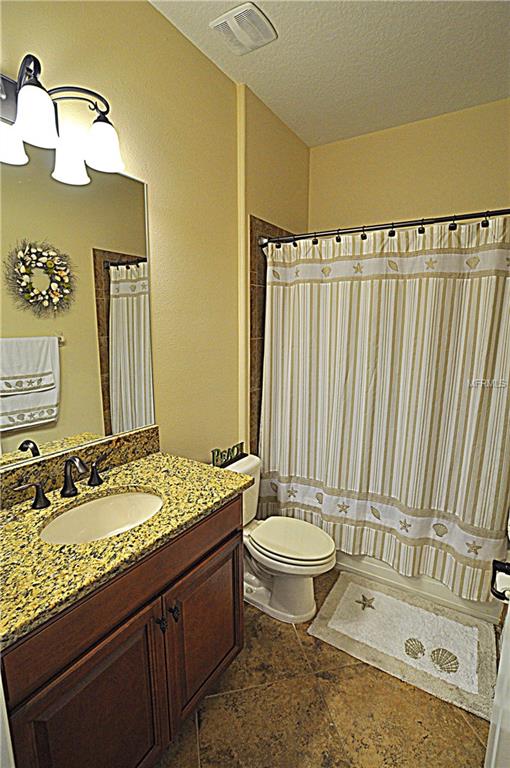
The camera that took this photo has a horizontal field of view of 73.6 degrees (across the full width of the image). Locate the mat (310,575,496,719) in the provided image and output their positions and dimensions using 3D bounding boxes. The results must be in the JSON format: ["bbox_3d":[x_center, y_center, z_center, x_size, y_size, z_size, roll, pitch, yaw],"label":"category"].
[{"bbox_3d":[0.700,1.190,1.633,0.745,0.020,0.485,6,10,33],"label":"mat"}]

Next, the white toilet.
[{"bbox_3d":[0.064,0.803,1.791,0.730,0.730,0.420,6,10,33],"label":"white toilet"}]

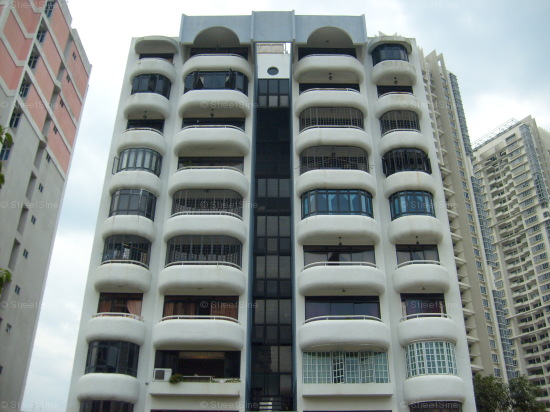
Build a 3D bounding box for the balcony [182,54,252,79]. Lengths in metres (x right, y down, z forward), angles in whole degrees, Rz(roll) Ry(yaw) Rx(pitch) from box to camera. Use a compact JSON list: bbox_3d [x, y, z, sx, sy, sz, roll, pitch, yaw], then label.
[{"bbox_3d":[-3.874,-9.226,37.130,4.567,1.440,1.140,0,-28,0],"label":"balcony"}]

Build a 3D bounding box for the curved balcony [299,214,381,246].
[{"bbox_3d":[3.541,1.337,30.532,4.547,1.241,1.047,0,-29,0],"label":"curved balcony"}]

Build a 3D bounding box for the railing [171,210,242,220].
[{"bbox_3d":[-3.902,0.677,31.847,4.140,0.330,0.930,0,-28,0],"label":"railing"}]

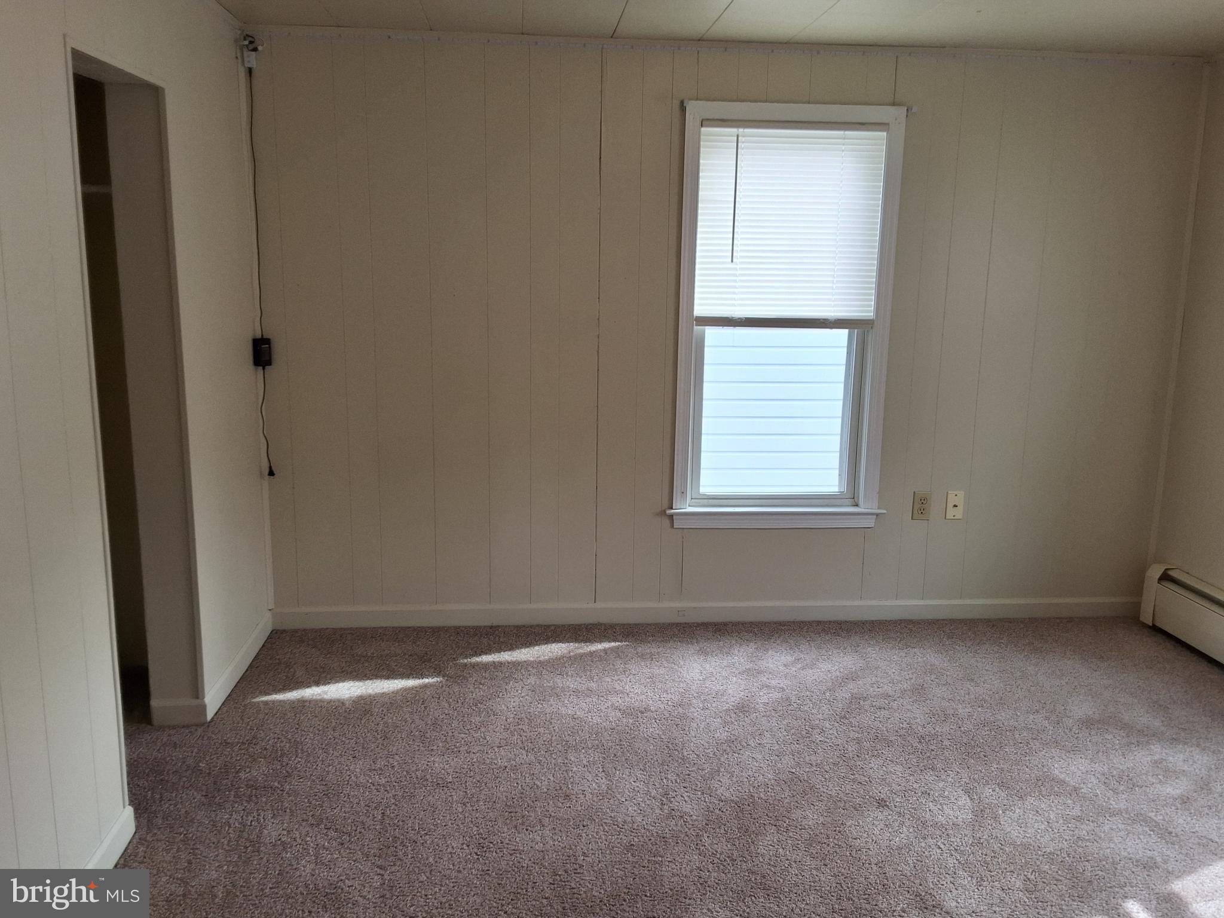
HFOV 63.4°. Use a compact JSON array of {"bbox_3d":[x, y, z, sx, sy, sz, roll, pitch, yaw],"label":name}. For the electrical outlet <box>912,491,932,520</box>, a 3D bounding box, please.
[{"bbox_3d":[1.214,0.184,3.879,0.072,0.115,0.010,0,11,-5],"label":"electrical outlet"}]

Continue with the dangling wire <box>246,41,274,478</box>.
[{"bbox_3d":[-1.232,-0.672,3.482,0.070,1.504,0.055,0,11,-5],"label":"dangling wire"}]

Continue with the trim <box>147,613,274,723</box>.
[{"bbox_3d":[-1.329,0.676,3.364,0.174,0.090,0.787,0,11,-5],"label":"trim"}]

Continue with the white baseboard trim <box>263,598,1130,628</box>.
[{"bbox_3d":[0.441,0.599,3.894,3.470,0.090,0.020,0,11,-5],"label":"white baseboard trim"}]

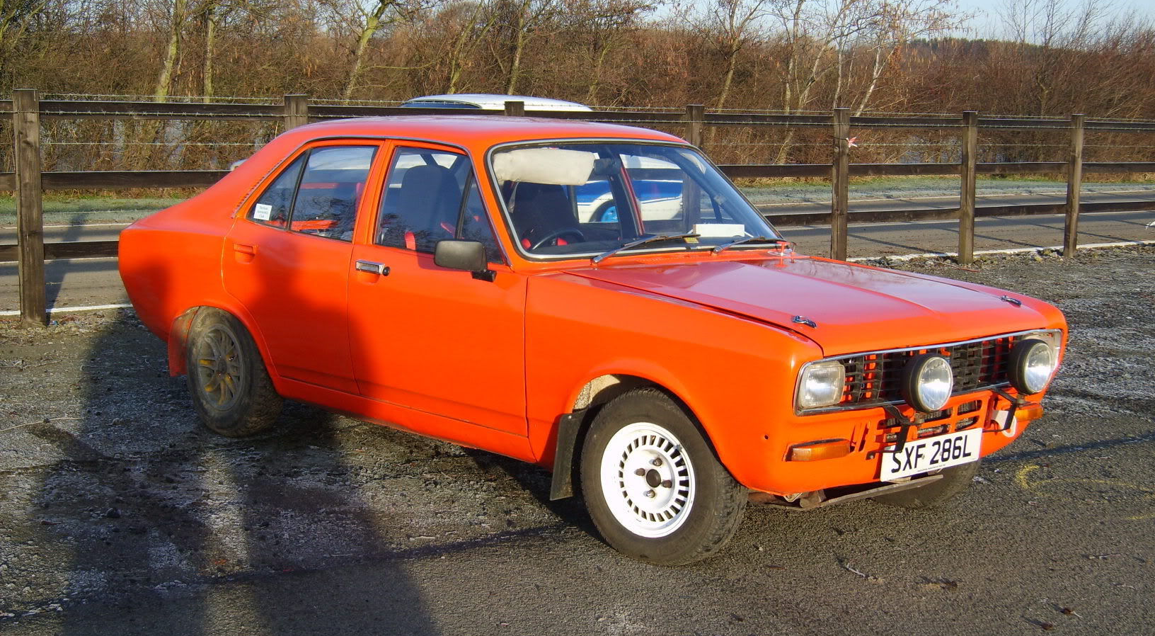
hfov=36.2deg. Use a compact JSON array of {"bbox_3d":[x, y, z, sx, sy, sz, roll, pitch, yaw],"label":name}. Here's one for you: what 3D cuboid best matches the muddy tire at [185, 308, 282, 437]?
[{"bbox_3d":[-1.432,0.205,7.389,0.162,0.586,0.586,-5,10,-42],"label":"muddy tire"}]

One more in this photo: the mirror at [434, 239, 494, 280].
[{"bbox_3d":[-0.381,-0.194,5.920,0.185,0.132,0.085,-2,8,-26],"label":"mirror"}]

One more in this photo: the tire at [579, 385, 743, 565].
[{"bbox_3d":[0.271,0.500,5.594,0.552,0.550,0.175,7,9,38],"label":"tire"}]

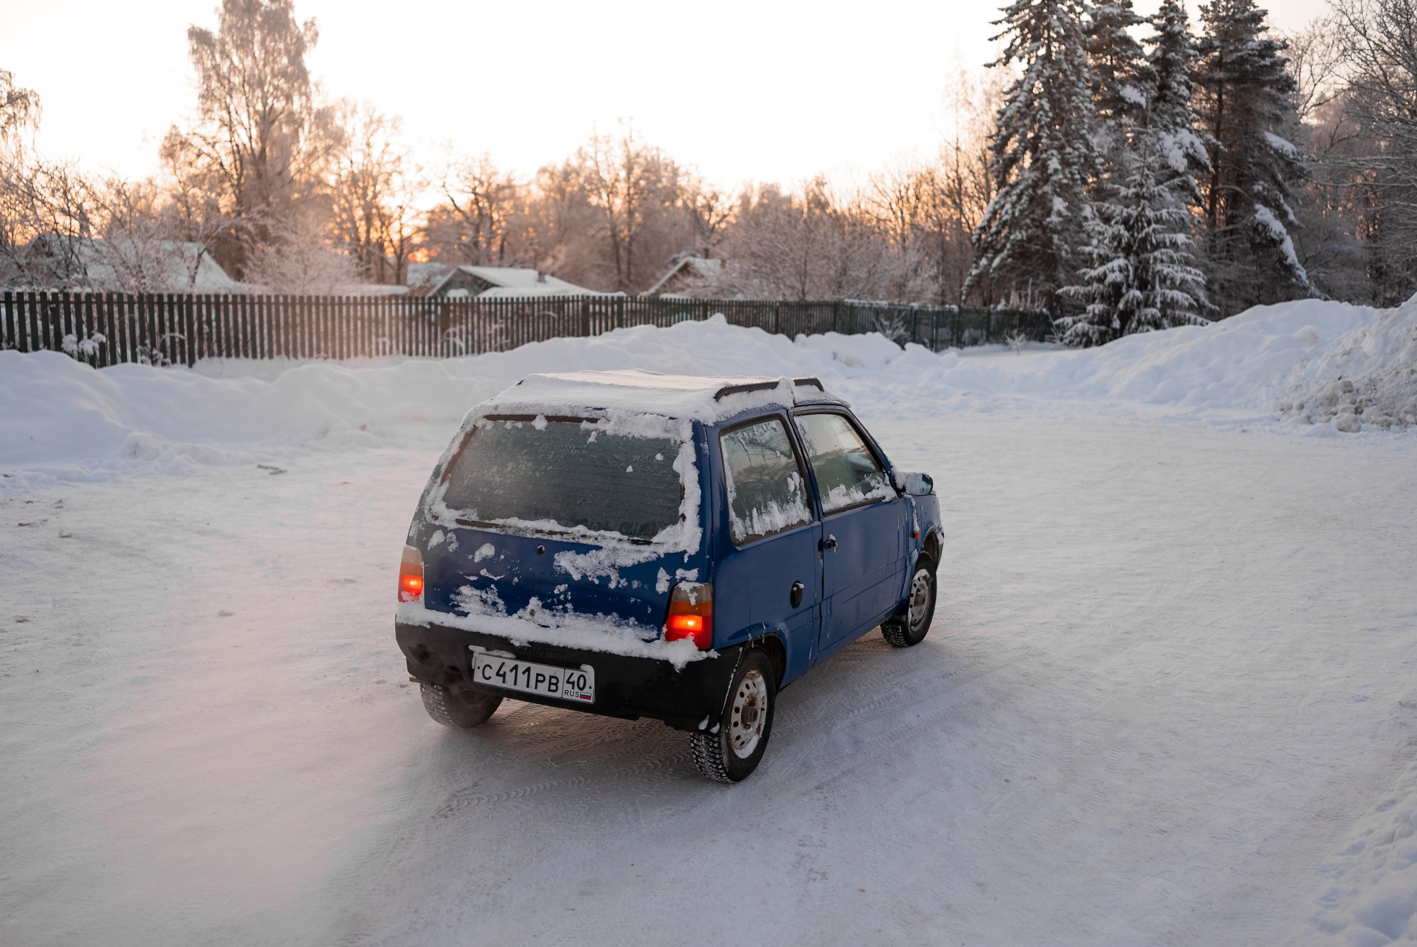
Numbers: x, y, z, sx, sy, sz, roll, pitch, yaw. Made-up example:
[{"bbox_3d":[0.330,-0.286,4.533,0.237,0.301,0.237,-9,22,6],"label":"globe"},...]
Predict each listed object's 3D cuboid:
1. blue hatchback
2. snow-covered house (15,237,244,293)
[{"bbox_3d":[0.094,0.266,5.287,1.440,1.430,3.200,4,7,27],"label":"blue hatchback"},{"bbox_3d":[-27.900,-8.650,52.800,7.200,4.700,7.600,7,9,40],"label":"snow-covered house"}]

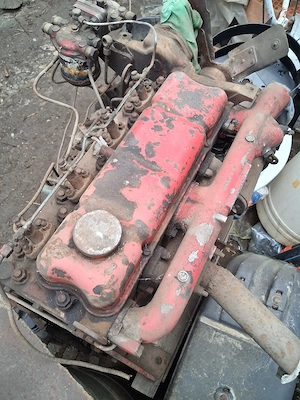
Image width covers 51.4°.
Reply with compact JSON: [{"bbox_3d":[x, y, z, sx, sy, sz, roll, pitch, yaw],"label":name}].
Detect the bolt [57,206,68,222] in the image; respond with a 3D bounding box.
[{"bbox_3d":[-0.140,0.023,0.498,0.020,0.024,0.020,27,63,7],"label":"bolt"}]

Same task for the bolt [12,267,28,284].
[{"bbox_3d":[-0.187,0.108,0.451,0.023,0.022,0.023,27,63,7],"label":"bolt"}]

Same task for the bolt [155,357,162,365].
[{"bbox_3d":[0.015,0.273,0.531,0.013,0.006,0.013,27,63,7],"label":"bolt"}]

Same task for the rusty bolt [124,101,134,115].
[{"bbox_3d":[-0.041,-0.182,0.617,0.019,0.019,0.019,27,63,7],"label":"rusty bolt"}]

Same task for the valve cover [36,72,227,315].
[{"bbox_3d":[0.000,-0.055,0.521,0.126,0.084,0.462,27,63,7],"label":"valve cover"}]

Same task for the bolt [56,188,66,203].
[{"bbox_3d":[-0.146,-0.007,0.516,0.018,0.019,0.018,27,63,7],"label":"bolt"}]

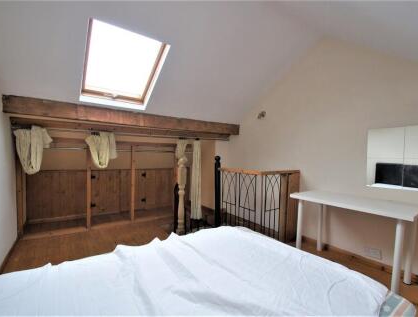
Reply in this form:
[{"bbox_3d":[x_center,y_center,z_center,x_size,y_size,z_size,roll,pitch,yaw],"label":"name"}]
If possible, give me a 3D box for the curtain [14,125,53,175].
[{"bbox_3d":[-2.045,-0.111,2.329,0.350,0.585,0.180,0,1,-36],"label":"curtain"}]

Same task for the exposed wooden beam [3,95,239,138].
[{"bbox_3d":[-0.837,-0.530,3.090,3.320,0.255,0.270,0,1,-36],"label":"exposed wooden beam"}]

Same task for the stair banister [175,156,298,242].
[{"bbox_3d":[0.431,0.563,2.871,1.454,1.161,1.101,0,1,-35],"label":"stair banister"}]

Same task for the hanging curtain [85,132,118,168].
[{"bbox_3d":[-1.478,-0.116,2.747,0.380,0.505,0.180,0,1,-36],"label":"hanging curtain"}]

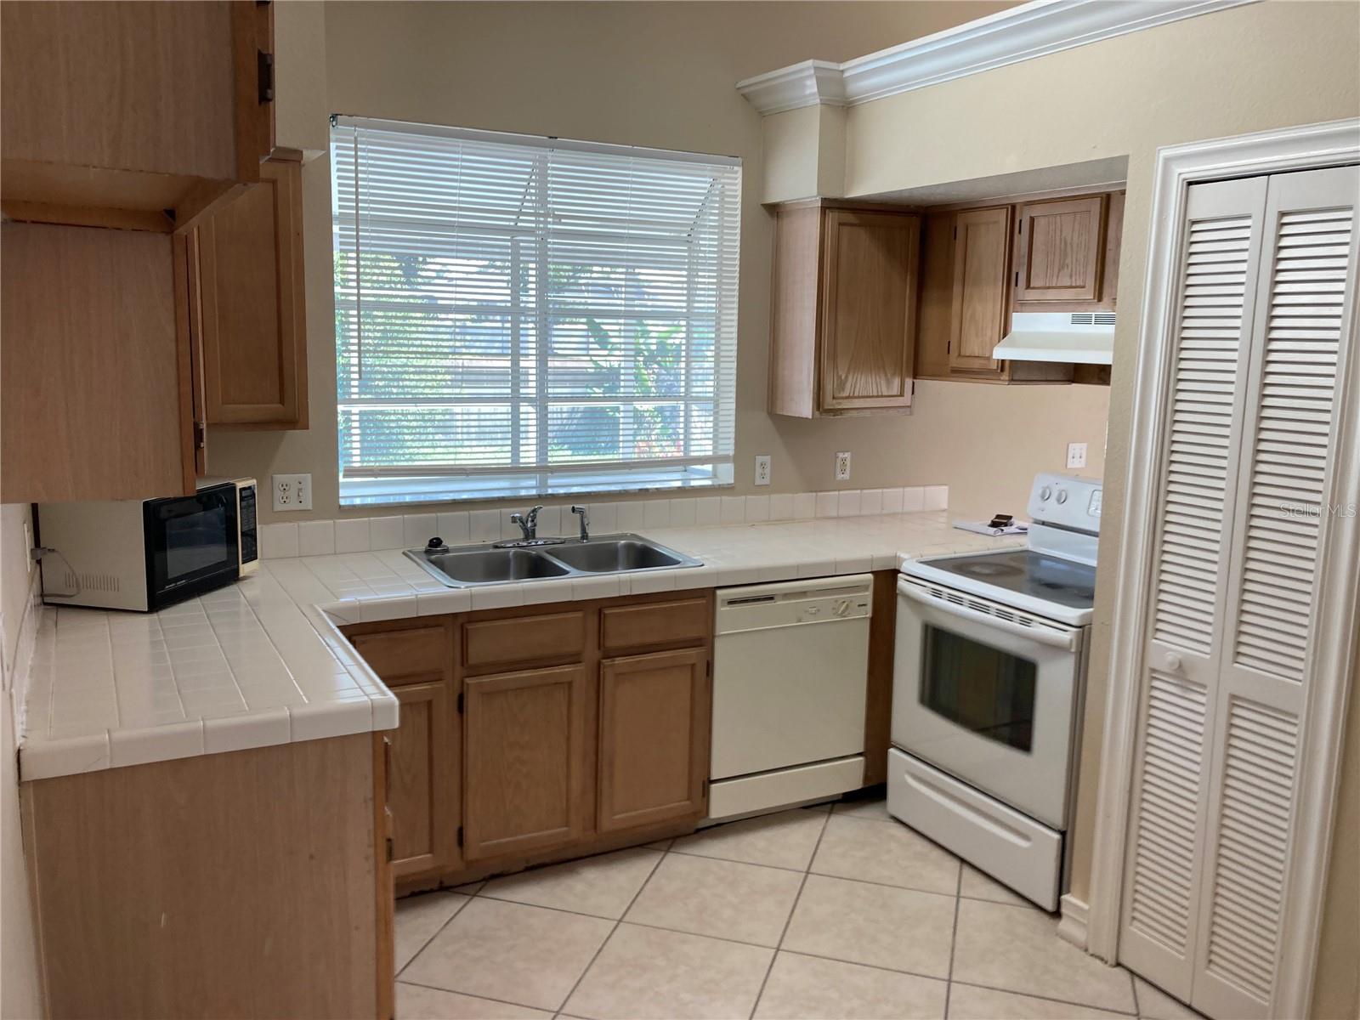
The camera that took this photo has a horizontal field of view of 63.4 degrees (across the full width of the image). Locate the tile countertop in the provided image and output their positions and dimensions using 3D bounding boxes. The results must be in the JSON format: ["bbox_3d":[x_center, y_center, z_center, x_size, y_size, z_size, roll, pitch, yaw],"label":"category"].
[{"bbox_3d":[-0.002,0.229,3.272,3.315,0.060,1.465,-4,10,-28],"label":"tile countertop"}]

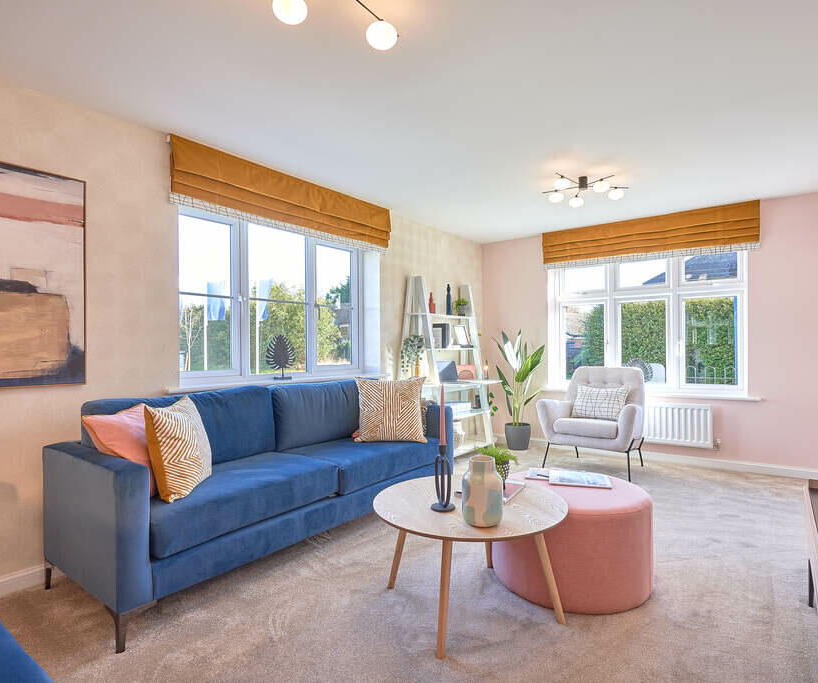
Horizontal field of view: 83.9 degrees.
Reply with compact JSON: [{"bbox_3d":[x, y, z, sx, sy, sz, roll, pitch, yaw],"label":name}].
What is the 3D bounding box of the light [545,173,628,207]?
[{"bbox_3d":[1.278,-1.150,3.403,0.660,0.190,0.660,-1,0,39],"label":"light"}]

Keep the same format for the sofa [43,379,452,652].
[{"bbox_3d":[-0.704,0.732,2.831,0.860,0.870,2.270,-1,0,39],"label":"sofa"}]

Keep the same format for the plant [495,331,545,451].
[{"bbox_3d":[1.209,0.517,4.980,0.520,1.290,0.500,-1,0,39],"label":"plant"}]

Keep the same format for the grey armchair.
[{"bbox_3d":[1.731,0.700,4.223,0.800,0.910,0.780,-1,0,35],"label":"grey armchair"}]

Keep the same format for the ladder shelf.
[{"bbox_3d":[0.505,0.266,4.662,0.480,1.800,0.980,-1,0,39],"label":"ladder shelf"}]

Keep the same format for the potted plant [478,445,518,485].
[{"bbox_3d":[0.424,0.601,2.170,0.200,0.210,0.200,0,0,0],"label":"potted plant"}]

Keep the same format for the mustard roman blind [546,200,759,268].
[{"bbox_3d":[2.260,-1.022,4.519,1.940,0.415,0.090,-1,0,39],"label":"mustard roman blind"}]

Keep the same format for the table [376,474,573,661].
[{"bbox_3d":[0.270,0.931,1.999,0.810,0.450,0.810,0,0,0],"label":"table"}]

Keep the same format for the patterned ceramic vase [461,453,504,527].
[{"bbox_3d":[0.289,0.580,1.790,0.162,0.250,0.162,0,0,0],"label":"patterned ceramic vase"}]

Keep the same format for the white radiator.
[{"bbox_3d":[2.278,0.776,4.469,1.180,0.370,0.100,-1,0,39],"label":"white radiator"}]

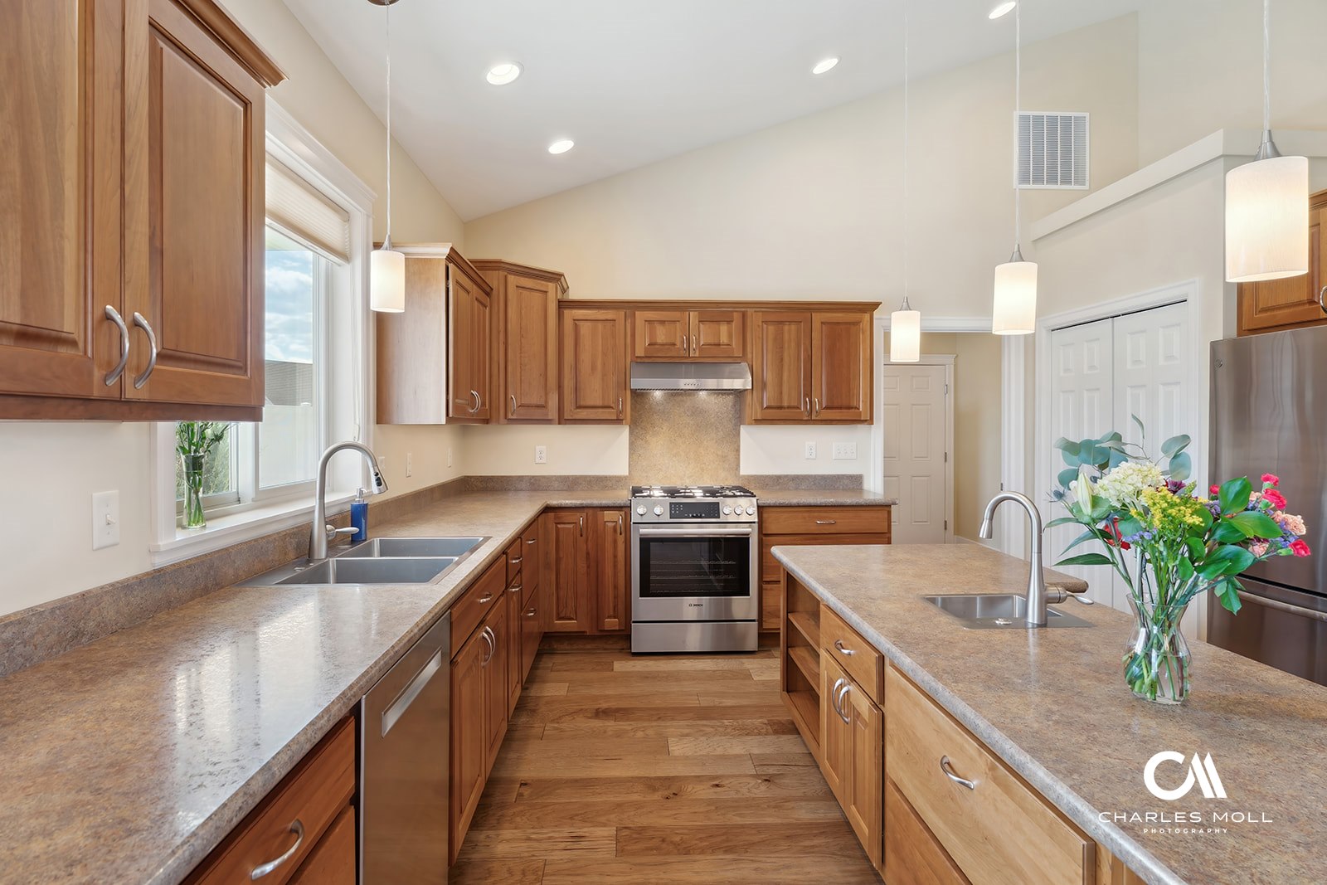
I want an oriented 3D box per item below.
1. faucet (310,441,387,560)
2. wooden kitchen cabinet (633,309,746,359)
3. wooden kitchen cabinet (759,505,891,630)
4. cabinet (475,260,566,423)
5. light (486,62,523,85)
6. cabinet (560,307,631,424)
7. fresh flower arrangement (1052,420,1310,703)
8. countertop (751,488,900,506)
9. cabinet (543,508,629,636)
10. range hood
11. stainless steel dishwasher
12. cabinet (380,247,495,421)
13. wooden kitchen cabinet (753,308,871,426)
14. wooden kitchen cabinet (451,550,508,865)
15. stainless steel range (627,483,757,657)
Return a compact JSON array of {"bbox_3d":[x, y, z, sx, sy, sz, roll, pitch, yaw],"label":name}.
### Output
[{"bbox_3d":[-1.073,0.199,2.270,0.260,0.400,0.110,0,1,-3],"label":"faucet"},{"bbox_3d":[0.159,-0.689,4.406,0.754,0.328,0.330,0,1,-3],"label":"wooden kitchen cabinet"},{"bbox_3d":[0.965,0.761,4.317,0.807,0.777,0.650,0,1,-3],"label":"wooden kitchen cabinet"},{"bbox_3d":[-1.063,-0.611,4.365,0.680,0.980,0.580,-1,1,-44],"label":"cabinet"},{"bbox_3d":[-0.714,-1.654,2.962,0.180,0.030,0.180,-18,2,-2],"label":"light"},{"bbox_3d":[-0.449,-0.484,4.379,0.448,0.737,0.330,0,1,-3],"label":"cabinet"},{"bbox_3d":[1.050,0.238,1.370,0.460,0.580,0.420,0,1,-3],"label":"fresh flower arrangement"},{"bbox_3d":[0.992,0.364,4.427,0.875,0.042,0.645,0,1,-3],"label":"countertop"},{"bbox_3d":[-0.493,0.785,4.438,0.530,0.800,0.600,0,1,-3],"label":"cabinet"},{"bbox_3d":[0.162,-0.421,4.342,0.754,0.192,0.470,0,1,-3],"label":"range hood"},{"bbox_3d":[-0.878,0.879,1.541,0.600,0.830,0.605,0,1,-3],"label":"stainless steel dishwasher"},{"bbox_3d":[-1.119,-0.478,3.367,0.345,0.780,0.900,0,1,-3],"label":"cabinet"},{"bbox_3d":[0.975,-0.507,4.587,0.830,0.770,0.330,0,1,-3],"label":"wooden kitchen cabinet"},{"bbox_3d":[-0.922,0.819,2.306,0.600,0.785,0.915,0,1,-3],"label":"wooden kitchen cabinet"},{"bbox_3d":[0.175,0.780,4.261,0.770,0.940,0.680,0,1,-3],"label":"stainless steel range"}]

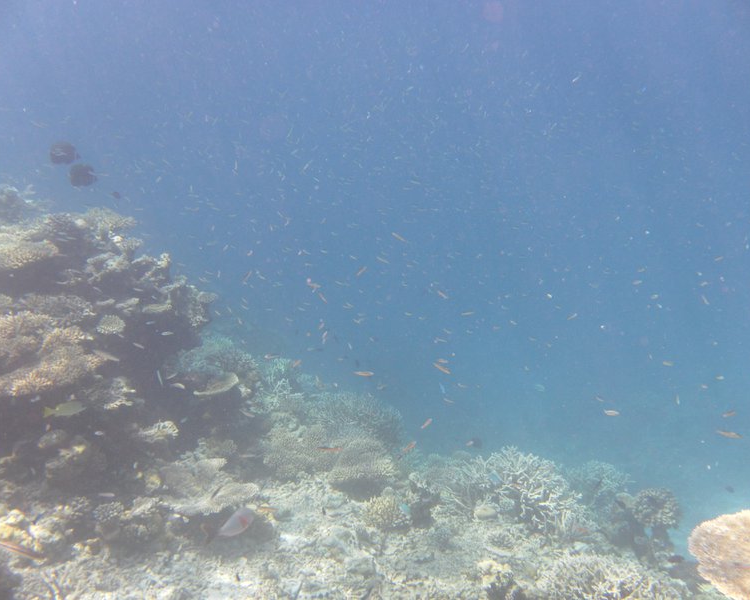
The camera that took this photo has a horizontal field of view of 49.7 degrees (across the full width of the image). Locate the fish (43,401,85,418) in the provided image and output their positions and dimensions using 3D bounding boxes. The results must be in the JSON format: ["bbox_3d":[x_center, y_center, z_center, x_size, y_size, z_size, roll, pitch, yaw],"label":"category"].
[{"bbox_3d":[-1.343,0.474,3.500,0.185,0.068,0.032,-4,9,-6],"label":"fish"}]

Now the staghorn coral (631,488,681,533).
[{"bbox_3d":[1.496,1.114,4.300,0.266,0.176,0.239,0,9,0],"label":"staghorn coral"}]

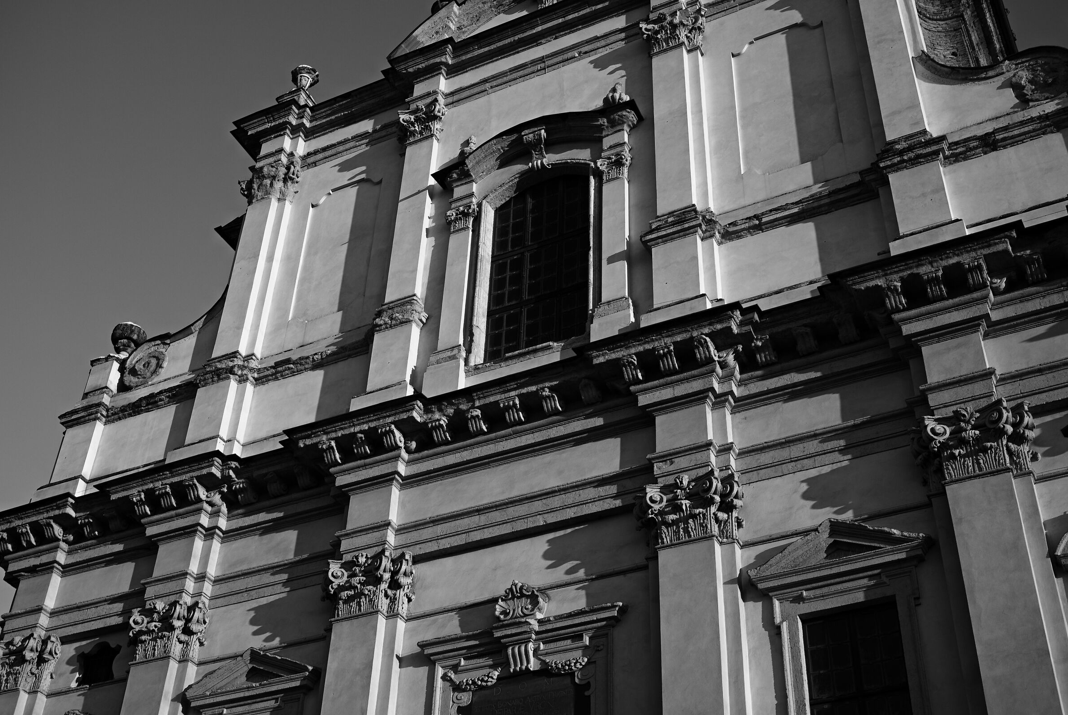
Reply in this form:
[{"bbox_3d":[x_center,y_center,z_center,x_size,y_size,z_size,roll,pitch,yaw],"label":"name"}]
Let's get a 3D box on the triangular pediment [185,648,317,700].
[{"bbox_3d":[-4.227,4.765,20.197,2.291,0.754,0.464,-16,-43,21],"label":"triangular pediment"}]

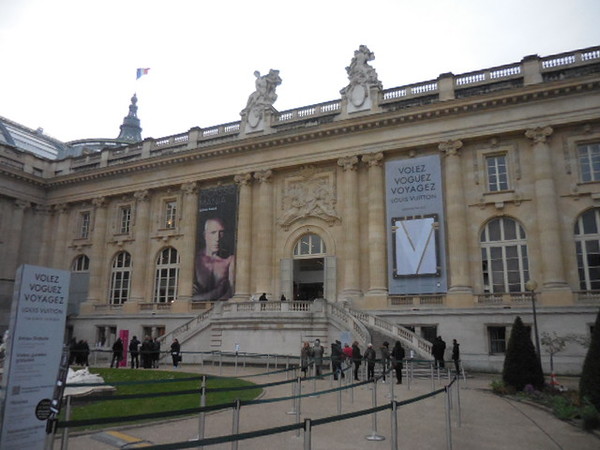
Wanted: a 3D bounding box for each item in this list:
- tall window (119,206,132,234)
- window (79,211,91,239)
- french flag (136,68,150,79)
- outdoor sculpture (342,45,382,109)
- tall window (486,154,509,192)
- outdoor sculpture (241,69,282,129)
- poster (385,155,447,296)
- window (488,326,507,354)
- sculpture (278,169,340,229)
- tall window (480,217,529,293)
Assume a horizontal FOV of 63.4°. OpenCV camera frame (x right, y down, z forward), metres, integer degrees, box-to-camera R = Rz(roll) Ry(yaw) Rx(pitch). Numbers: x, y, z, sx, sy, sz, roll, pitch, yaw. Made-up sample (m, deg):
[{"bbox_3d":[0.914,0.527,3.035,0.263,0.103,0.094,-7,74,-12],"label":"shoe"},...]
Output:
[{"bbox_3d":[-16.054,-0.471,44.814,1.402,2.751,0.200,-6,-13,25],"label":"tall window"},{"bbox_3d":[-20.812,0.024,47.032,1.439,2.756,0.200,-6,-13,25],"label":"window"},{"bbox_3d":[-32.657,-31.614,101.268,3.100,2.200,0.400,6,-14,-19],"label":"french flag"},{"bbox_3d":[4.629,-10.785,36.056,2.850,5.700,1.800,-6,-15,25],"label":"outdoor sculpture"},{"bbox_3d":[12.502,-3.314,30.654,1.220,2.600,0.250,-6,-15,25],"label":"tall window"},{"bbox_3d":[-3.334,-10.467,40.952,3.000,5.168,2.000,-6,-13,25],"label":"outdoor sculpture"},{"bbox_3d":[7.658,0.109,32.150,3.725,9.123,0.150,-6,-13,25],"label":"poster"},{"bbox_3d":[11.611,6.792,28.575,0.988,1.566,0.200,-6,-13,25],"label":"window"},{"bbox_3d":[0.770,-1.915,36.453,4.907,4.347,0.600,-6,-13,25],"label":"sculpture"},{"bbox_3d":[12.504,1.789,29.664,2.650,4.700,0.300,-6,-15,25],"label":"tall window"}]

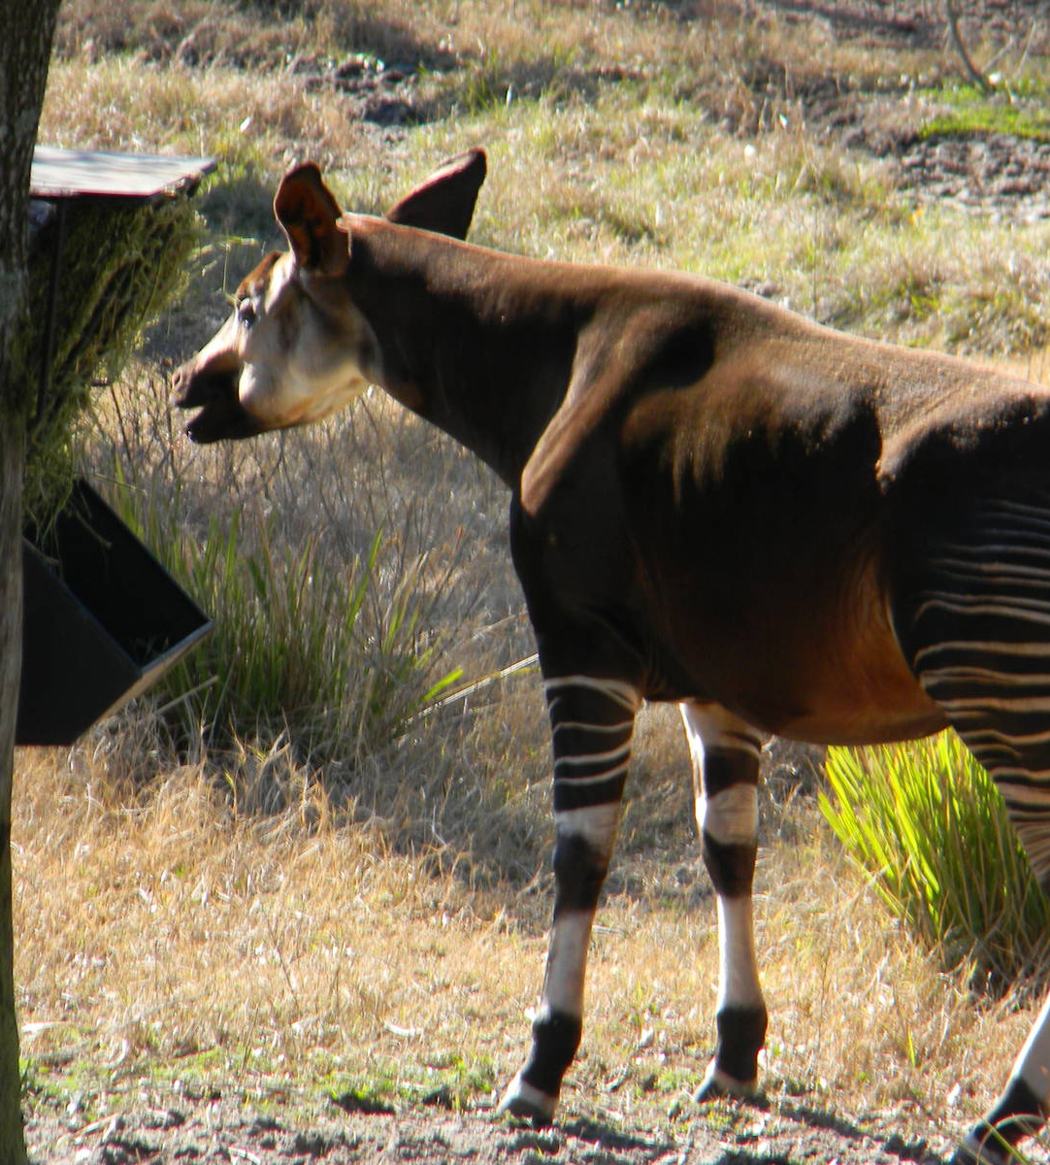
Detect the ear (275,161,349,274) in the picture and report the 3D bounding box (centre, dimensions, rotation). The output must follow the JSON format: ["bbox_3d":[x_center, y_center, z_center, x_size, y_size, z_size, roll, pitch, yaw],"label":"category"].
[{"bbox_3d":[-0.389,-0.664,27.450,0.130,0.215,0.080,-3,10,34],"label":"ear"}]

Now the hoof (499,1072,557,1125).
[{"bbox_3d":[0.003,0.936,27.200,0.105,0.085,0.085,4,9,30],"label":"hoof"}]

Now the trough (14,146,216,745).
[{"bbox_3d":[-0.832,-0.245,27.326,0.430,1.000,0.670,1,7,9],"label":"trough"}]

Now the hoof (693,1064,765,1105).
[{"bbox_3d":[0.373,0.915,27.400,0.120,0.072,0.090,3,8,25],"label":"hoof"}]

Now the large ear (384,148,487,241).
[{"bbox_3d":[-0.175,-0.700,27.650,0.250,0.130,0.075,-42,-9,-15],"label":"large ear"}]

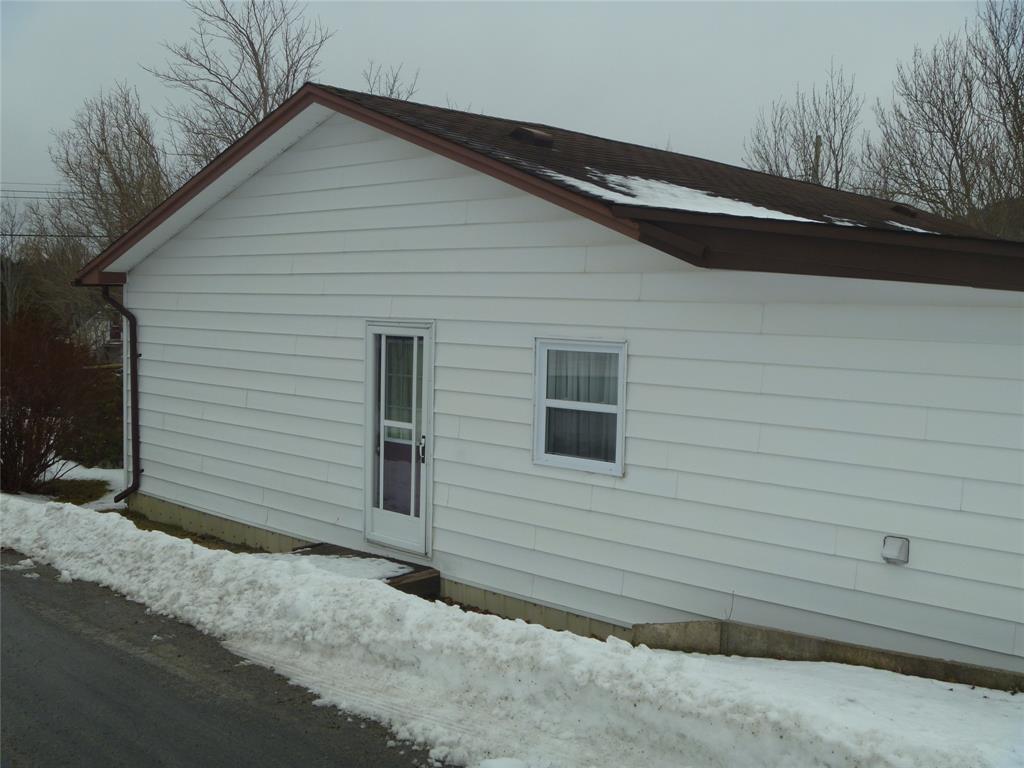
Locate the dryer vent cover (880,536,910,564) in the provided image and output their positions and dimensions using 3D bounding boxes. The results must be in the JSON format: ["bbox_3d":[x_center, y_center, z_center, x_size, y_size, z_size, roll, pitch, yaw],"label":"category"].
[{"bbox_3d":[2.355,1.036,6.378,0.152,0.154,0.100,5,6,42],"label":"dryer vent cover"}]

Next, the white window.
[{"bbox_3d":[0.520,0.166,8.044,0.896,1.008,0.090,5,6,42],"label":"white window"}]

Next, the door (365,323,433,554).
[{"bbox_3d":[-1.042,0.474,9.453,0.905,2.080,0.090,5,6,42],"label":"door"}]

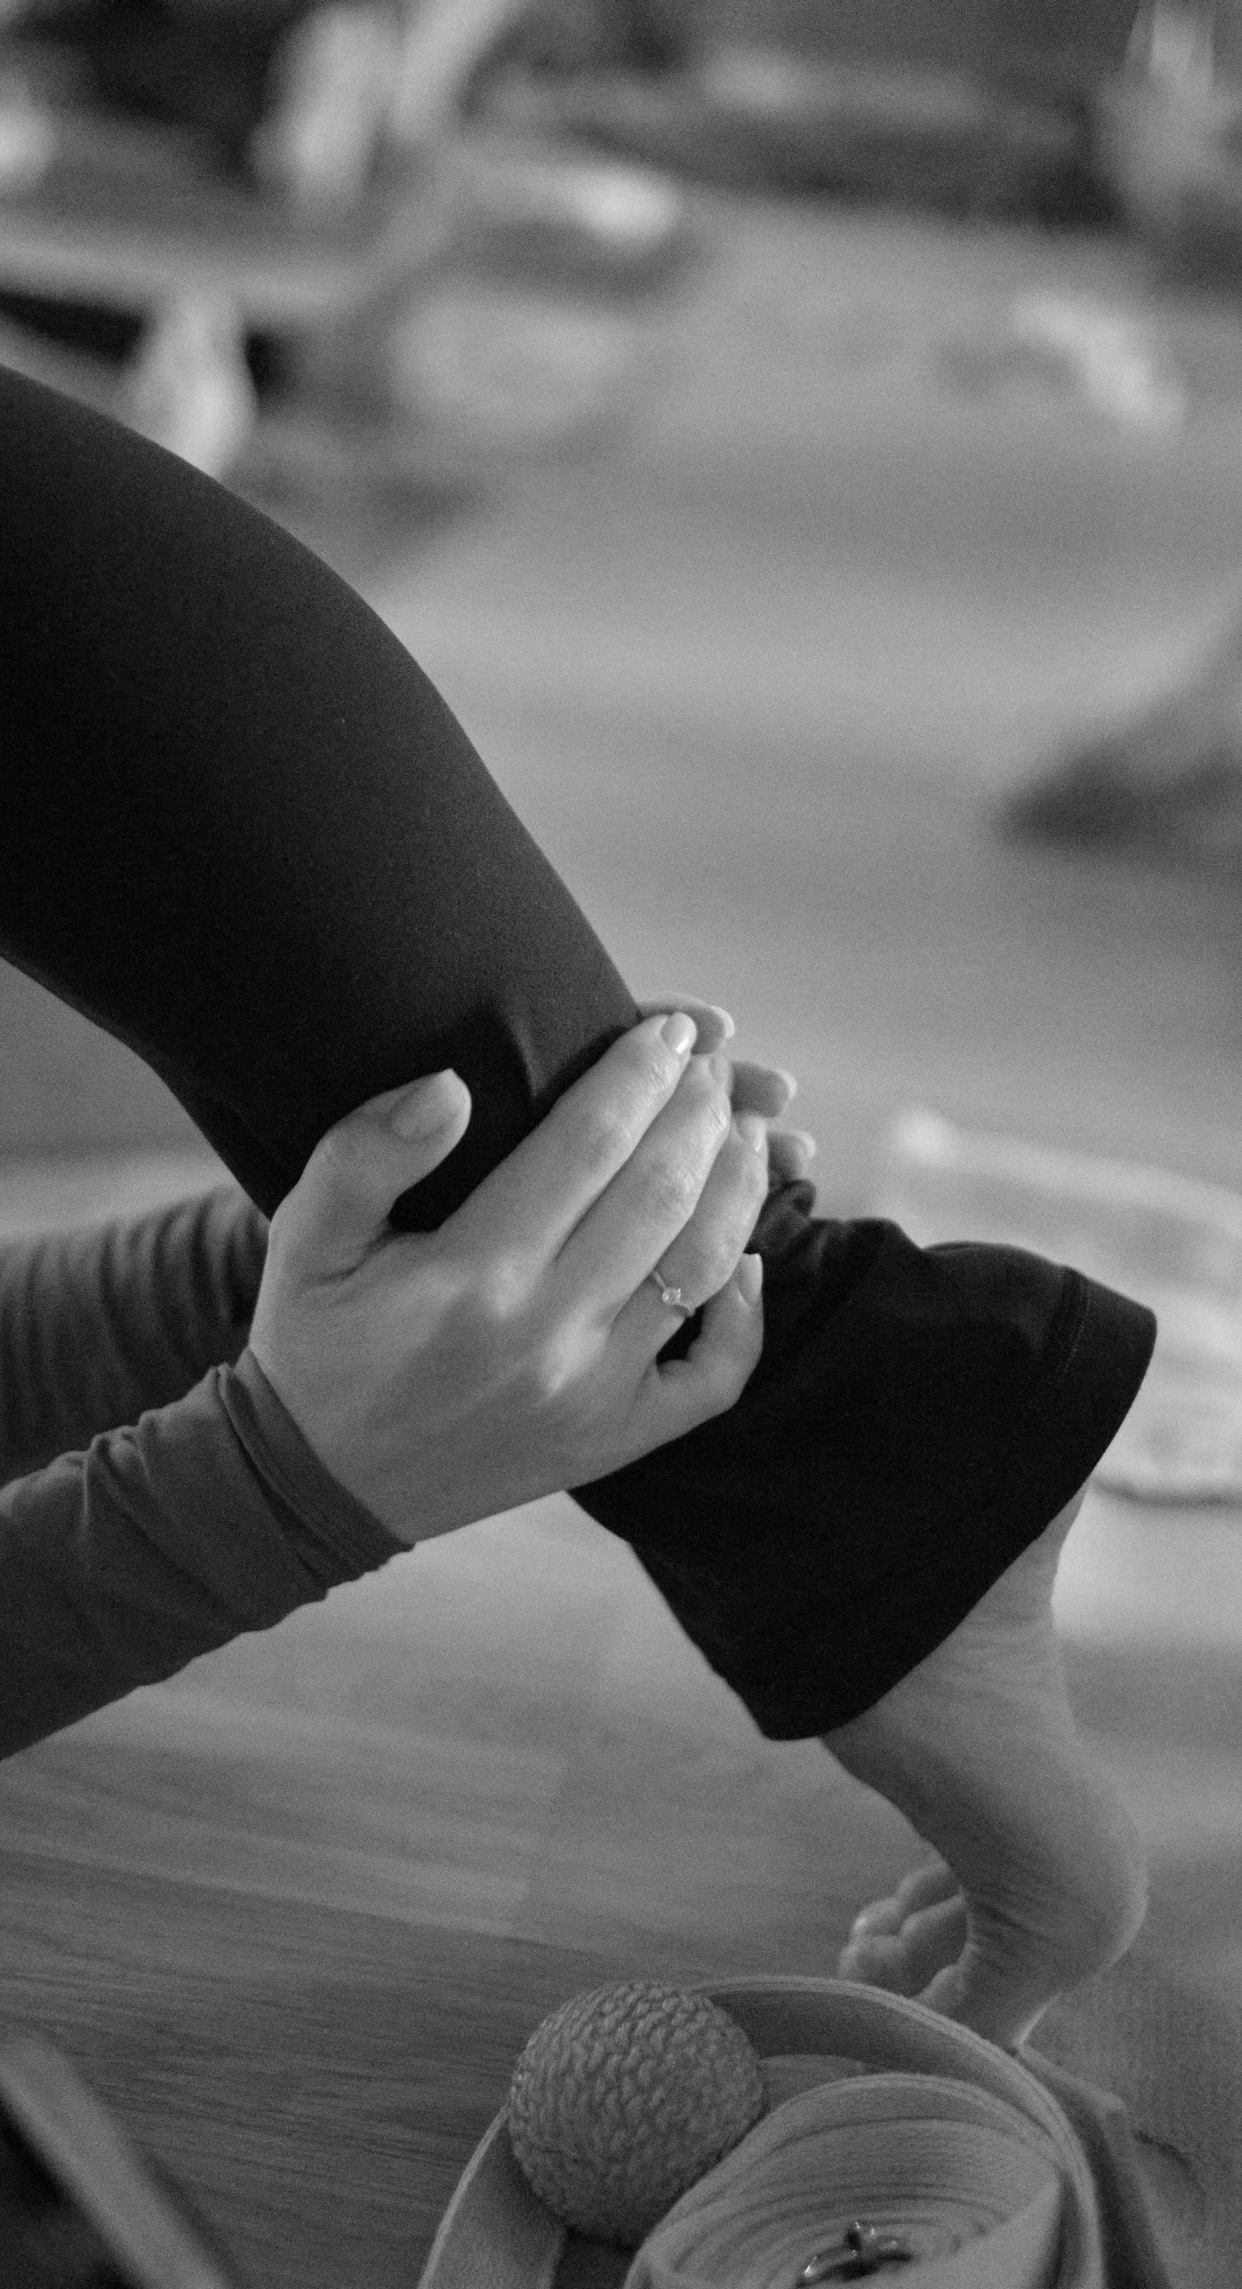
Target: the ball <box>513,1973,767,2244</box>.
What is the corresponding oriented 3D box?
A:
[{"bbox_3d":[0.004,0.213,0.745,0.057,0.057,0.057,0,23,0],"label":"ball"}]

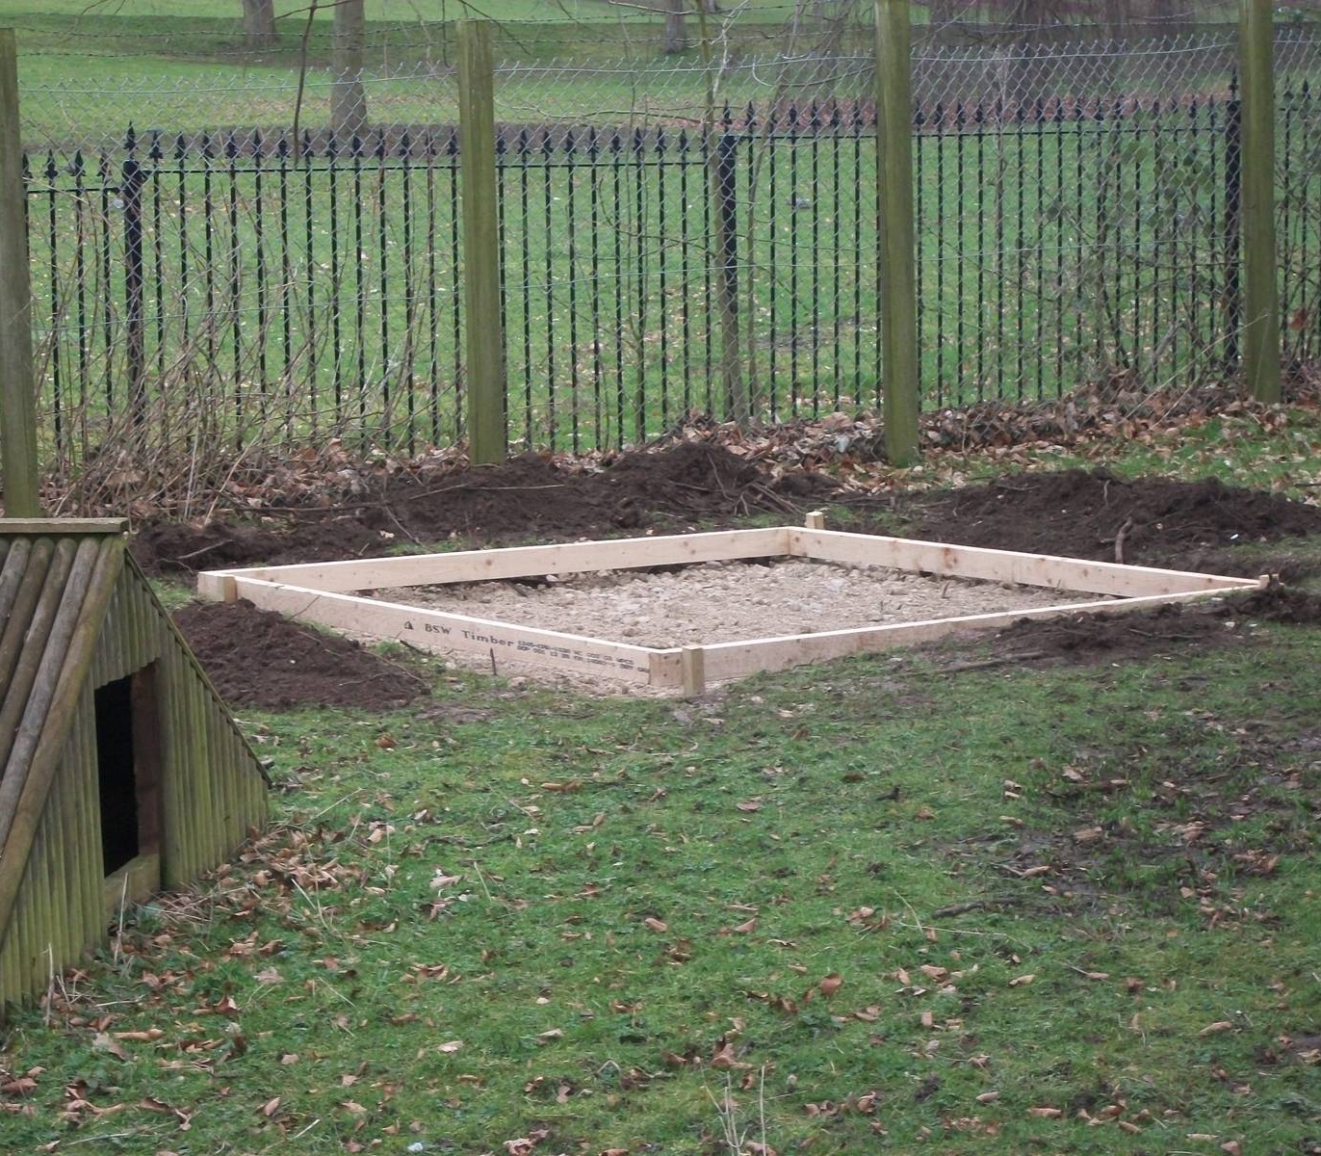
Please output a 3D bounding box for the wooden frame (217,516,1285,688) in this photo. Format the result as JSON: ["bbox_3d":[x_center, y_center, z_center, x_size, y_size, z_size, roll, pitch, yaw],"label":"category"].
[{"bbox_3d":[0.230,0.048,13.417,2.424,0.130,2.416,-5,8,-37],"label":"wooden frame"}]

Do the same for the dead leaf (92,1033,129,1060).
[{"bbox_3d":[-0.977,0.833,7.600,0.062,0.033,0.055,-2,7,-17],"label":"dead leaf"}]

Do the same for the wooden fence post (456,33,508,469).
[{"bbox_3d":[-0.646,-1.208,15.551,0.128,1.623,0.128,-6,8,-32],"label":"wooden fence post"}]

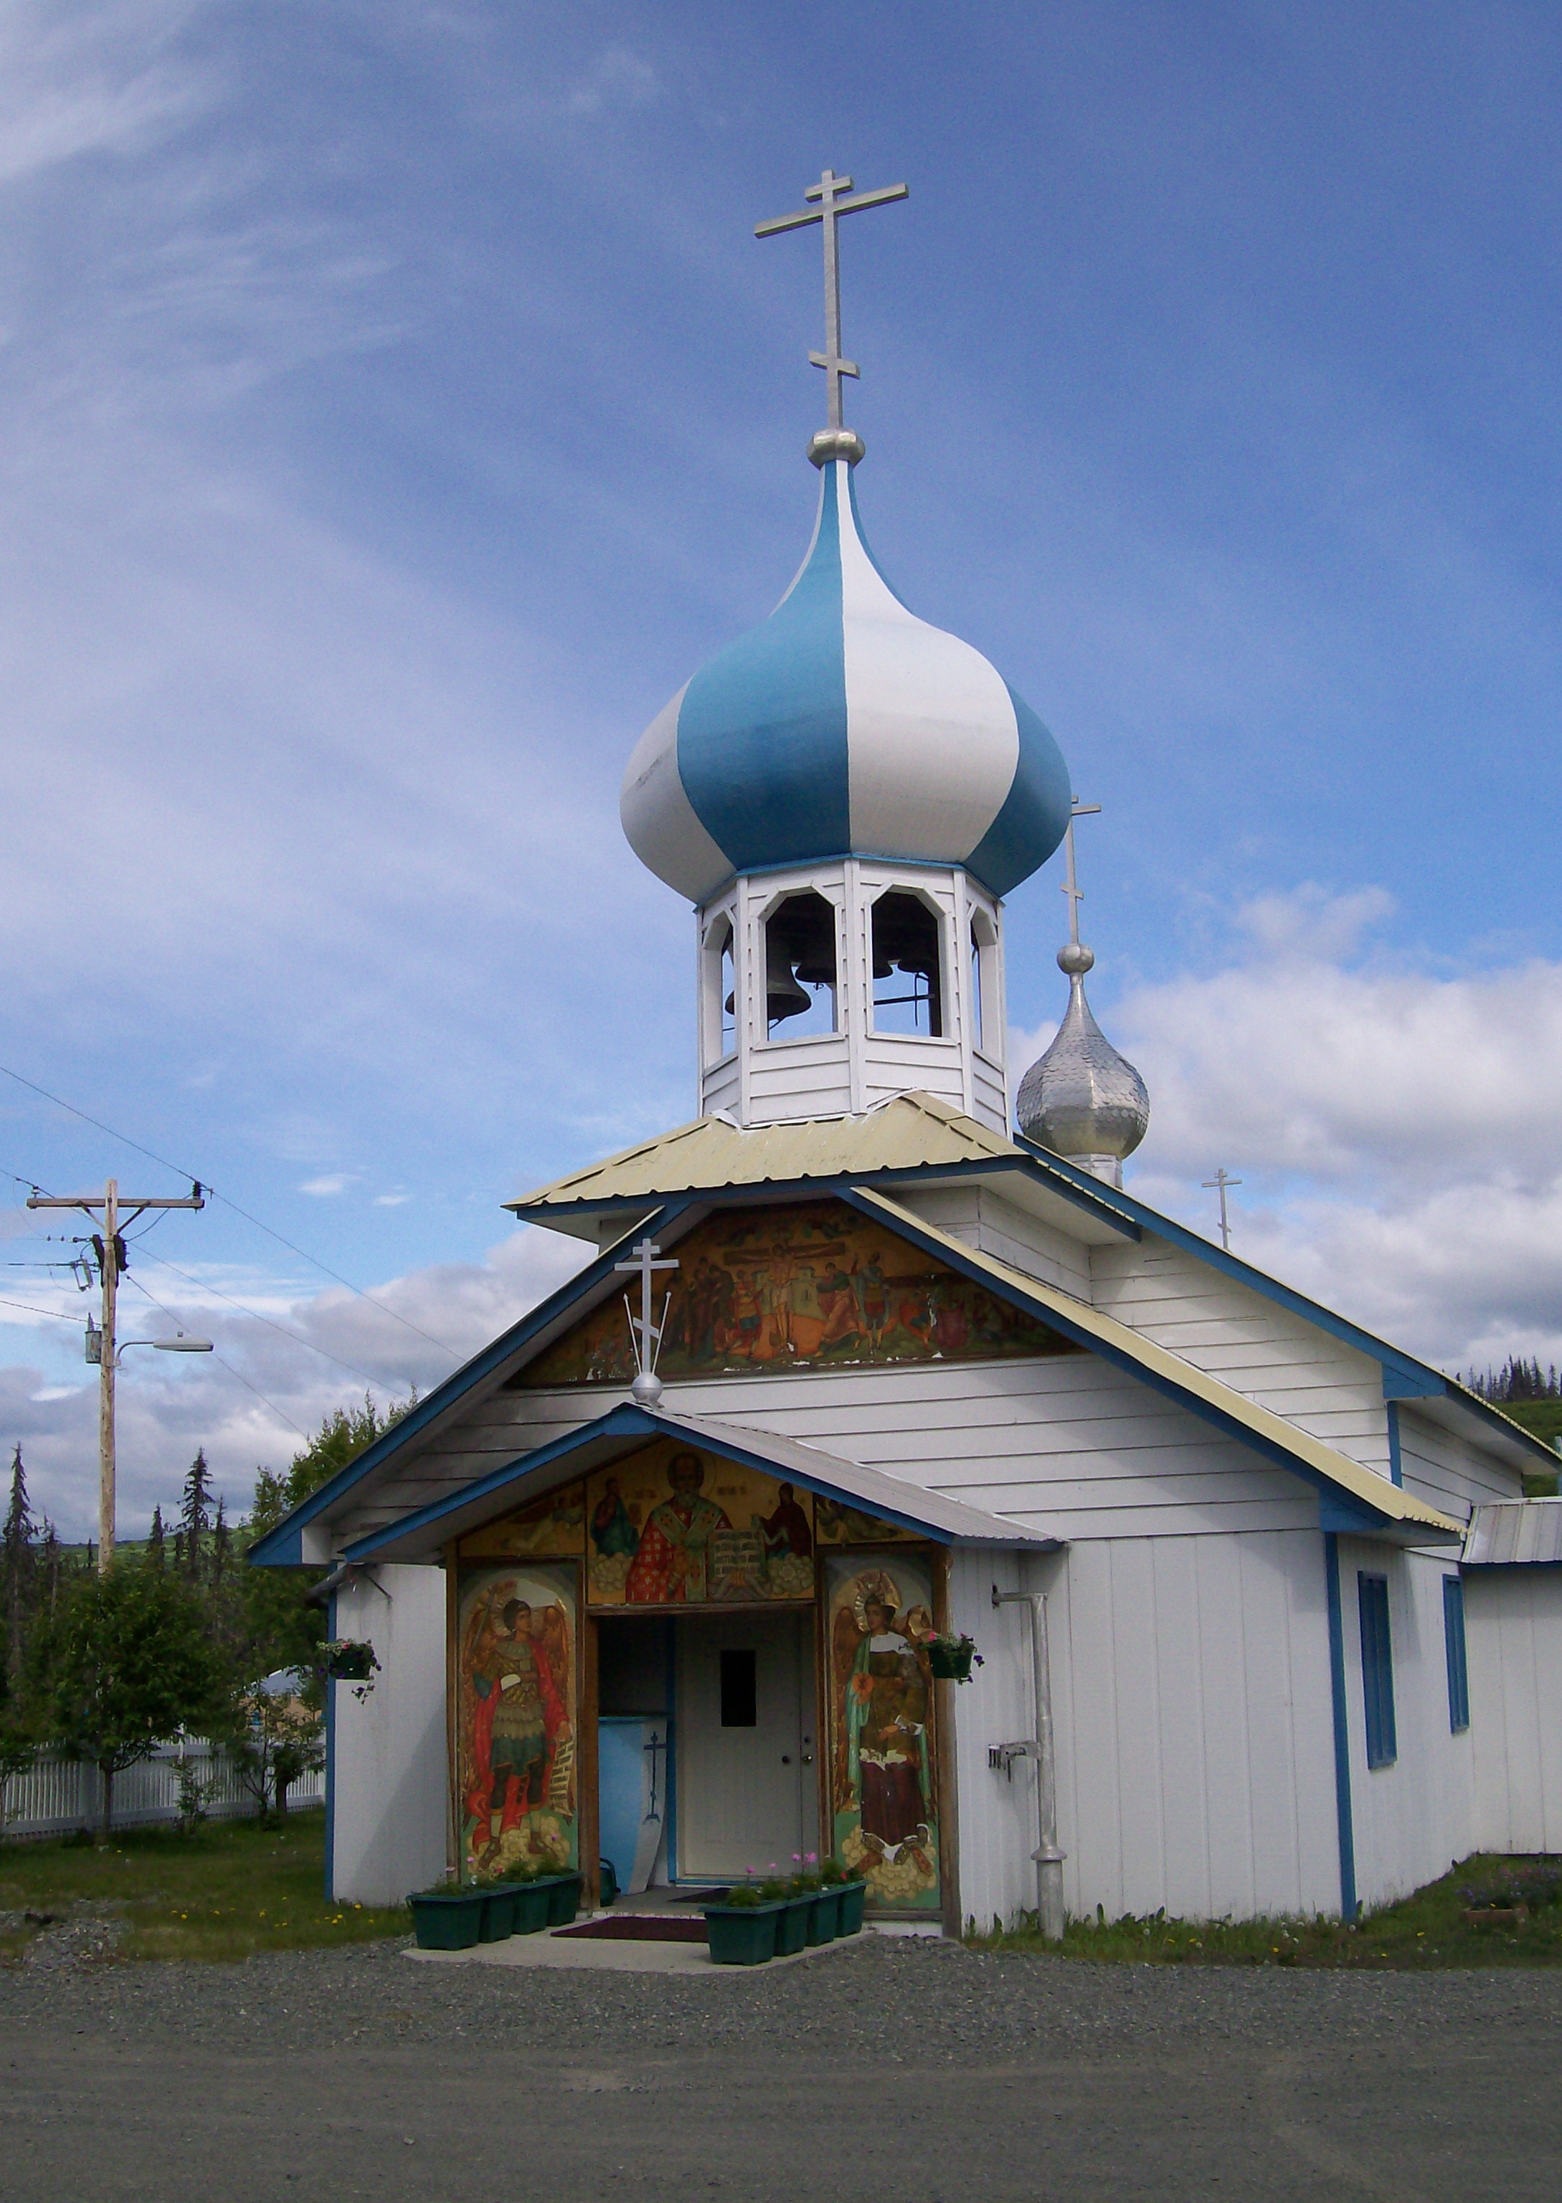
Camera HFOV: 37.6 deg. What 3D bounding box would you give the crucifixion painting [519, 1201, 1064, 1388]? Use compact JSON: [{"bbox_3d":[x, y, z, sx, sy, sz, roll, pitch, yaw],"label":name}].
[{"bbox_3d":[-0.050,1.367,16.843,4.500,1.260,0.060,-7,-14,22],"label":"crucifixion painting"}]

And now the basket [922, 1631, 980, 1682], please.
[{"bbox_3d":[1.034,3.399,14.039,0.350,0.310,0.320,-1,-13,0],"label":"basket"}]

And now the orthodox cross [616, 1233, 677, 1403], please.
[{"bbox_3d":[-0.905,1.466,15.557,0.490,1.130,0.200,-6,-14,22],"label":"orthodox cross"}]

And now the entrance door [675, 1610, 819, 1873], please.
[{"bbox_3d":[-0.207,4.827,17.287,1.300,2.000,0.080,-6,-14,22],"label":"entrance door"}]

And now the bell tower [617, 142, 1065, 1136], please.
[{"bbox_3d":[0.541,-4.179,20.614,3.800,9.500,3.800,-6,-14,22],"label":"bell tower"}]

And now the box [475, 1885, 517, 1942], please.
[{"bbox_3d":[-1.788,4.855,13.733,0.380,0.310,0.390,-7,-14,22],"label":"box"}]

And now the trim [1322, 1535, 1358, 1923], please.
[{"bbox_3d":[3.799,4.224,15.559,0.100,2.550,0.060,-6,-14,22],"label":"trim"}]

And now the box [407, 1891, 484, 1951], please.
[{"bbox_3d":[-2.060,5.164,14.434,0.400,0.310,0.430,-6,-14,22],"label":"box"}]

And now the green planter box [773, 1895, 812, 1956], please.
[{"bbox_3d":[-0.033,5.052,14.057,0.400,0.310,0.430,-6,-14,22],"label":"green planter box"}]

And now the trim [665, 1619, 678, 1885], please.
[{"bbox_3d":[-0.789,4.613,16.444,0.085,2.000,0.040,-7,-14,22],"label":"trim"}]

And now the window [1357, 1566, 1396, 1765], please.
[{"bbox_3d":[4.404,4.197,16.960,0.090,1.380,1.320,-6,-14,22],"label":"window"}]

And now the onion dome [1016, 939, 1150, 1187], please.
[{"bbox_3d":[3.293,-0.402,25.082,1.440,2.720,1.440,-7,-14,22],"label":"onion dome"}]

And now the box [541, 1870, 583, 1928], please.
[{"bbox_3d":[-1.497,5.027,14.462,0.380,0.310,0.390,-7,-14,22],"label":"box"}]

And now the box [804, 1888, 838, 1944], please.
[{"bbox_3d":[0.119,4.745,13.343,0.380,0.310,0.390,-7,-14,22],"label":"box"}]

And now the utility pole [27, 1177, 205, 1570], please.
[{"bbox_3d":[-8.807,5.013,29.933,2.500,8.300,0.450,0,-13,-2],"label":"utility pole"}]

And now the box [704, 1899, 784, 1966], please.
[{"bbox_3d":[-0.202,4.580,12.621,0.380,0.310,0.390,-7,-14,22],"label":"box"}]

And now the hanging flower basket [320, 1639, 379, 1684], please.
[{"bbox_3d":[-2.777,3.600,14.811,0.320,0.270,0.320,-7,-14,22],"label":"hanging flower basket"}]

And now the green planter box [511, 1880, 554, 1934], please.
[{"bbox_3d":[-1.733,5.337,15.211,0.400,0.310,0.430,-6,-14,22],"label":"green planter box"}]

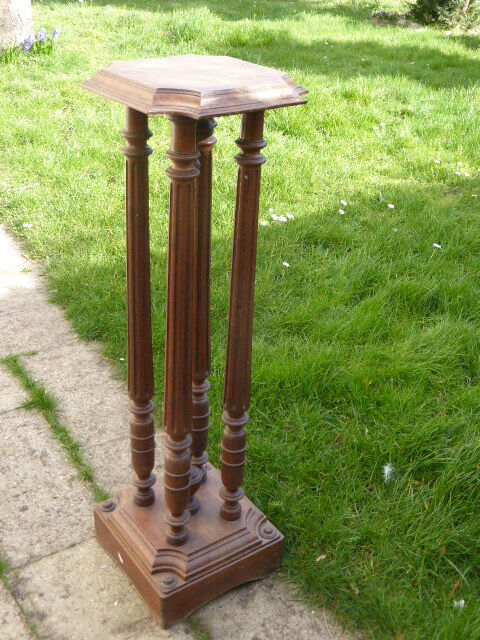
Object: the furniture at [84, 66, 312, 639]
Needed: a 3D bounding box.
[{"bbox_3d":[-0.097,0.064,1.582,0.320,1.090,0.320,-18,35,-33],"label":"furniture"}]

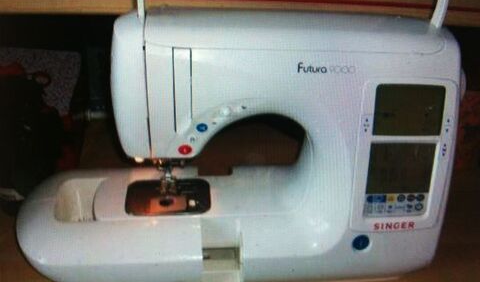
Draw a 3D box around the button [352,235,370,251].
[{"bbox_3d":[0.140,0.118,0.563,0.021,0.018,0.005,-1,15,-9],"label":"button"}]

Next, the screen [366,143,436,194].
[{"bbox_3d":[0.185,0.031,0.556,0.080,0.057,0.005,-1,15,-9],"label":"screen"}]

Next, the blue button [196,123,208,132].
[{"bbox_3d":[-0.041,-0.015,0.526,0.013,0.010,0.004,-1,19,-8],"label":"blue button"}]

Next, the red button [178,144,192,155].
[{"bbox_3d":[-0.060,0.009,0.531,0.015,0.012,0.004,-1,19,-8],"label":"red button"}]

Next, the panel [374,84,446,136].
[{"bbox_3d":[0.189,-0.035,0.543,0.083,0.058,0.005,-1,15,-9],"label":"panel"}]

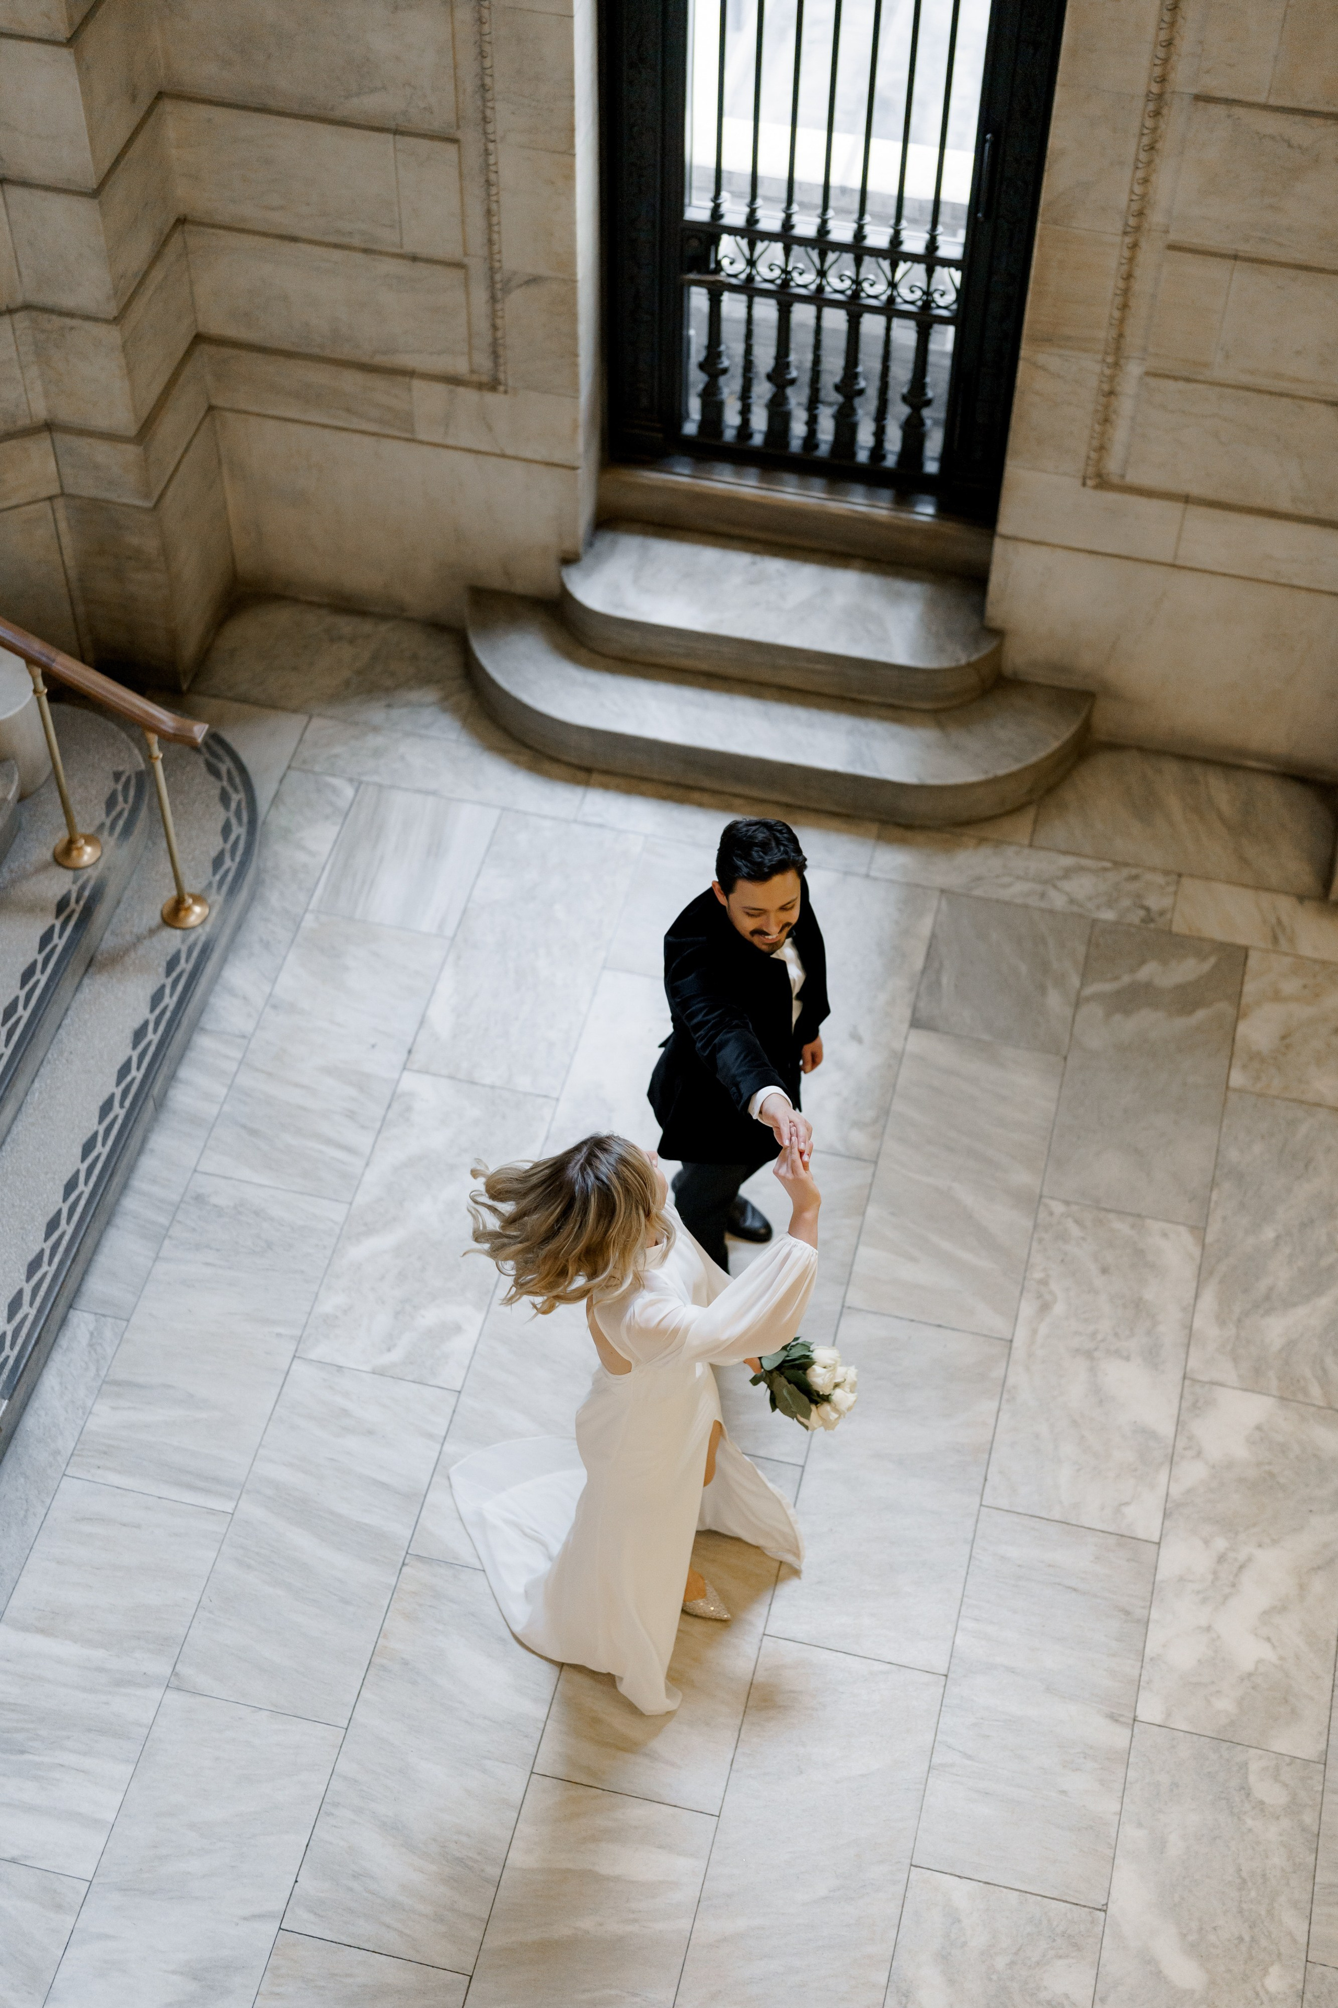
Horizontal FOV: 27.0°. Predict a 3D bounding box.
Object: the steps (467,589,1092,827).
[{"bbox_3d":[0.280,-0.905,8.764,2.051,0.165,0.523,11,52,8],"label":"steps"}]

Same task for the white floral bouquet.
[{"bbox_3d":[0.293,0.864,6.322,0.270,0.200,0.200,23,54,17],"label":"white floral bouquet"}]

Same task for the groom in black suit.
[{"bbox_3d":[0.220,0.235,6.826,0.530,1.730,0.560,-23,55,-18],"label":"groom in black suit"}]

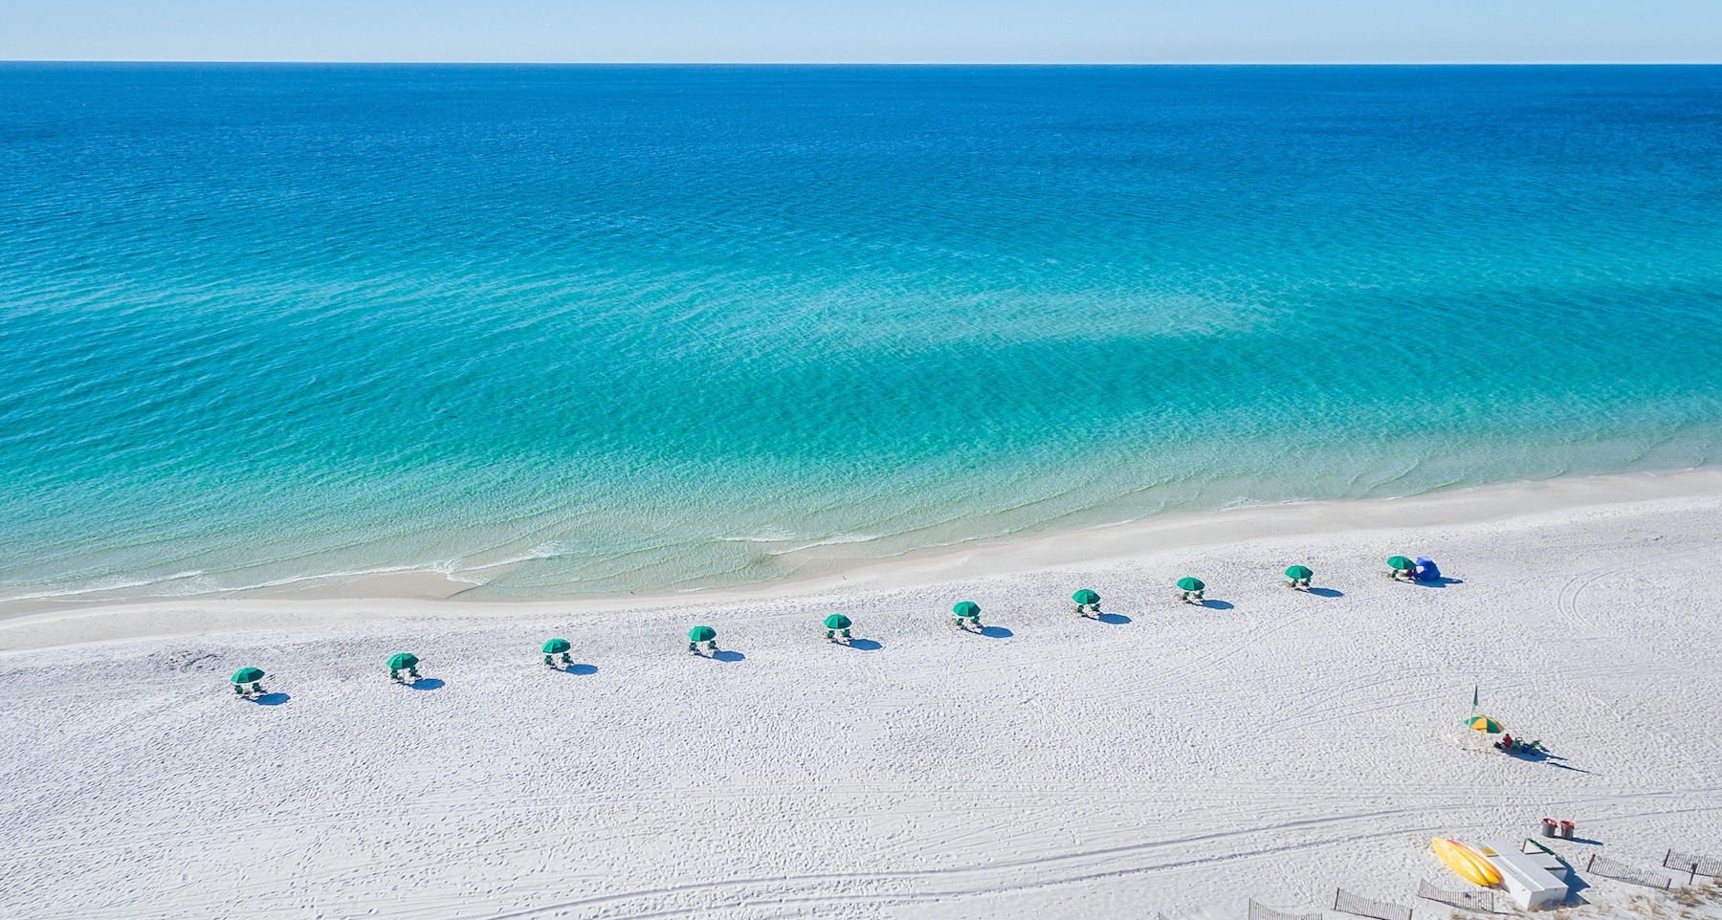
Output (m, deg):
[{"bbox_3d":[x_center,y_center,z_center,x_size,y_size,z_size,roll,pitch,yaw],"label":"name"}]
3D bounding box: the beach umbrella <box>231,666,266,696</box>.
[{"bbox_3d":[-40.169,14.618,62.974,1.950,2.100,1.950,0,23,0],"label":"beach umbrella"}]

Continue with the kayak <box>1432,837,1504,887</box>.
[{"bbox_3d":[30.531,20.329,48.246,0.850,0.720,3.250,-9,24,-20],"label":"kayak"}]

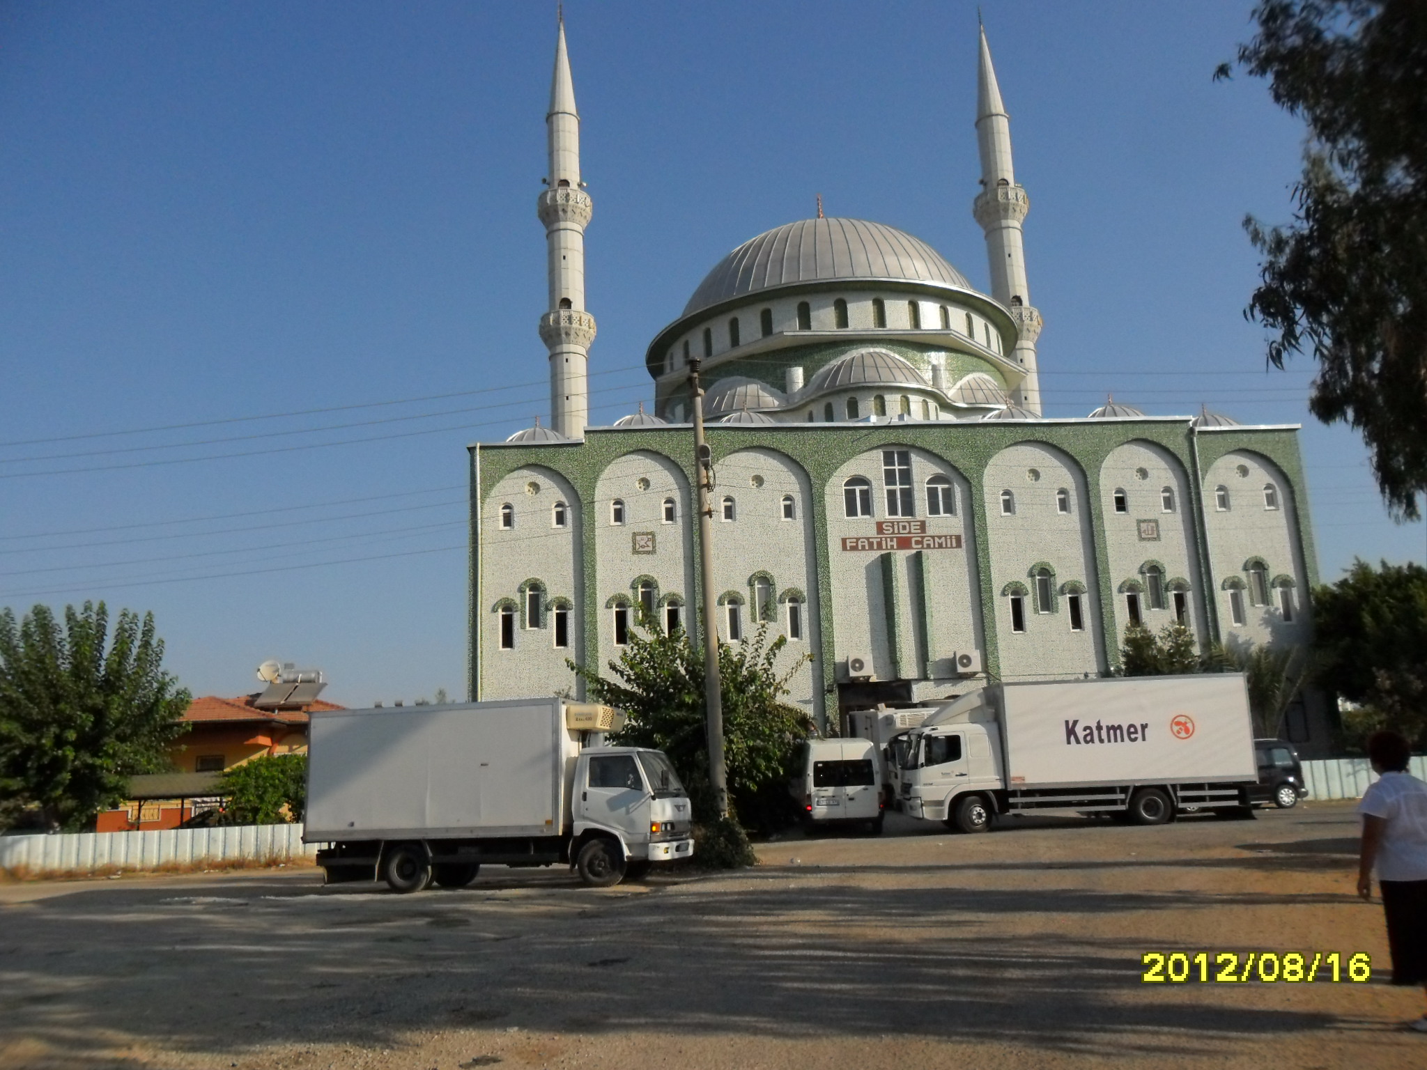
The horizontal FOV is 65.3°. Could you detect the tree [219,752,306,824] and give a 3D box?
[{"bbox_3d":[-12.762,7.868,33.223,3.200,2.680,3.000,-3,-11,0],"label":"tree"}]

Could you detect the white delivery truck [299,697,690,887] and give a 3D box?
[{"bbox_3d":[-3.643,4.471,19.329,6.400,3.030,2.100,-6,-12,14],"label":"white delivery truck"}]

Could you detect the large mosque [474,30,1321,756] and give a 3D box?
[{"bbox_3d":[6.153,-11.010,58.375,34.780,47.700,22.000,-2,-11,-6],"label":"large mosque"}]

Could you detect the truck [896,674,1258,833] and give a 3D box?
[{"bbox_3d":[9.184,5.662,28.731,8.300,3.620,2.450,-3,-11,4],"label":"truck"}]

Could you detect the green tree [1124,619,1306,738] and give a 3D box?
[{"bbox_3d":[17.936,6.017,39.929,6.200,6.070,4.500,-3,-11,0],"label":"green tree"}]

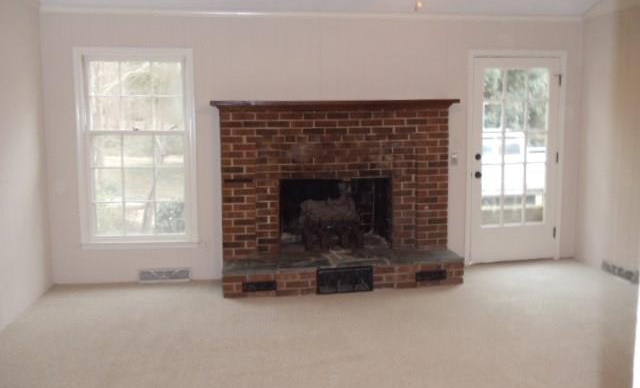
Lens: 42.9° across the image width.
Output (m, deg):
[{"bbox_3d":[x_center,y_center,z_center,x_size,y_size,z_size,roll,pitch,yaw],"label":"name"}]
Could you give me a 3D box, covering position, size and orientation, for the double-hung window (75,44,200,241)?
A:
[{"bbox_3d":[-1.663,-0.417,7.416,1.052,1.789,0.120,-2,8,-11],"label":"double-hung window"}]

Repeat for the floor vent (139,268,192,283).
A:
[{"bbox_3d":[-1.448,0.759,7.595,0.478,0.119,0.025,-2,8,-11],"label":"floor vent"}]

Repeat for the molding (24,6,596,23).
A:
[{"bbox_3d":[0.093,-1.676,7.565,5.152,0.085,0.070,-2,8,-11],"label":"molding"}]

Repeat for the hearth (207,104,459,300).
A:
[{"bbox_3d":[0.157,-0.029,7.408,2.270,1.647,0.820,-2,8,-11],"label":"hearth"}]

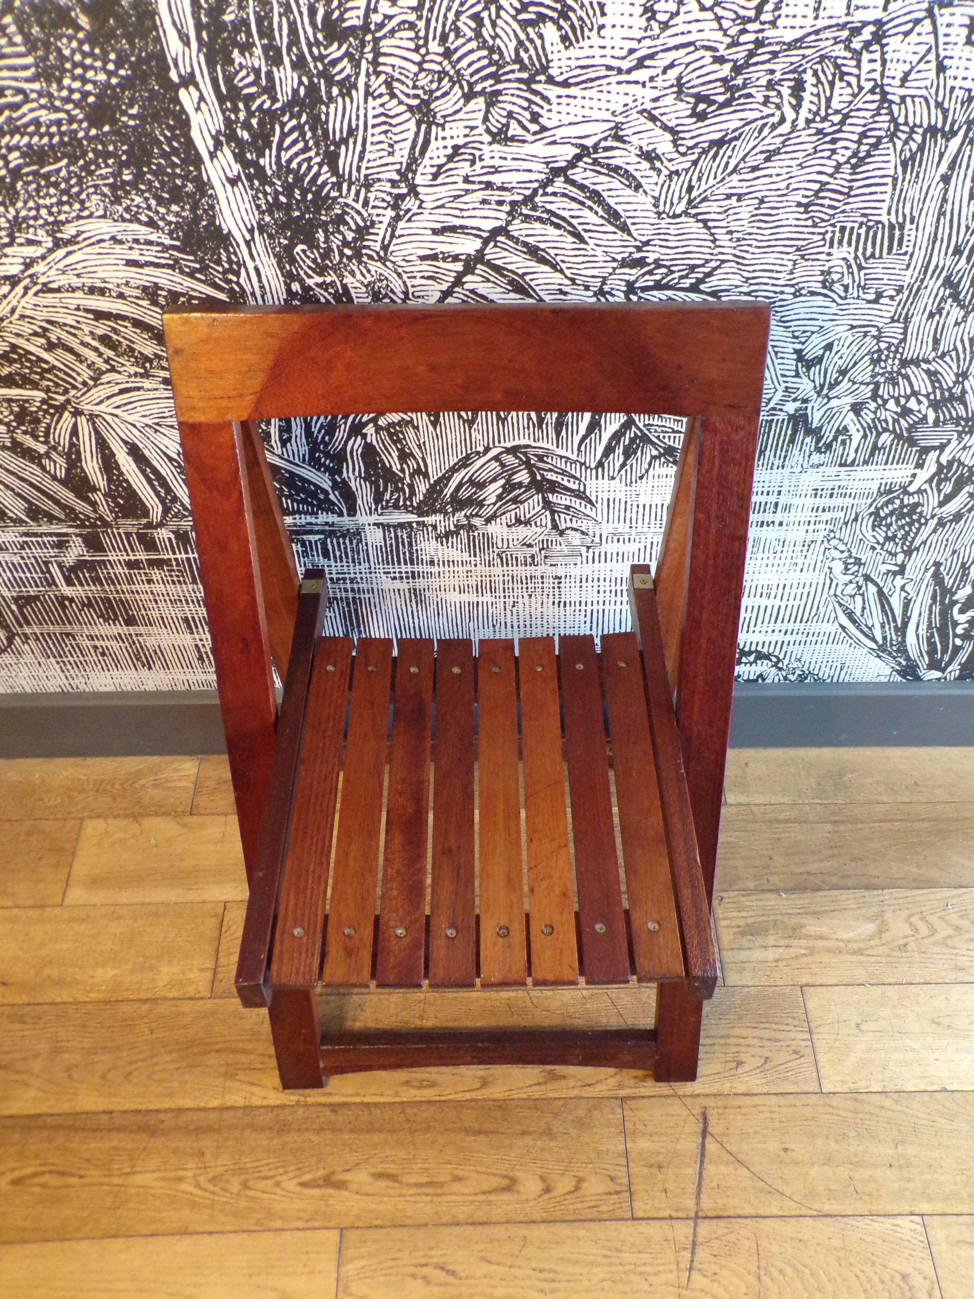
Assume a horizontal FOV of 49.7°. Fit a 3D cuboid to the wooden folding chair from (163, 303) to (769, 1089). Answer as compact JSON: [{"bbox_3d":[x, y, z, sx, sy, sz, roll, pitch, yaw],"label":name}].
[{"bbox_3d":[-0.006,0.105,0.977,0.457,0.739,0.460,-2,53,-2],"label":"wooden folding chair"}]

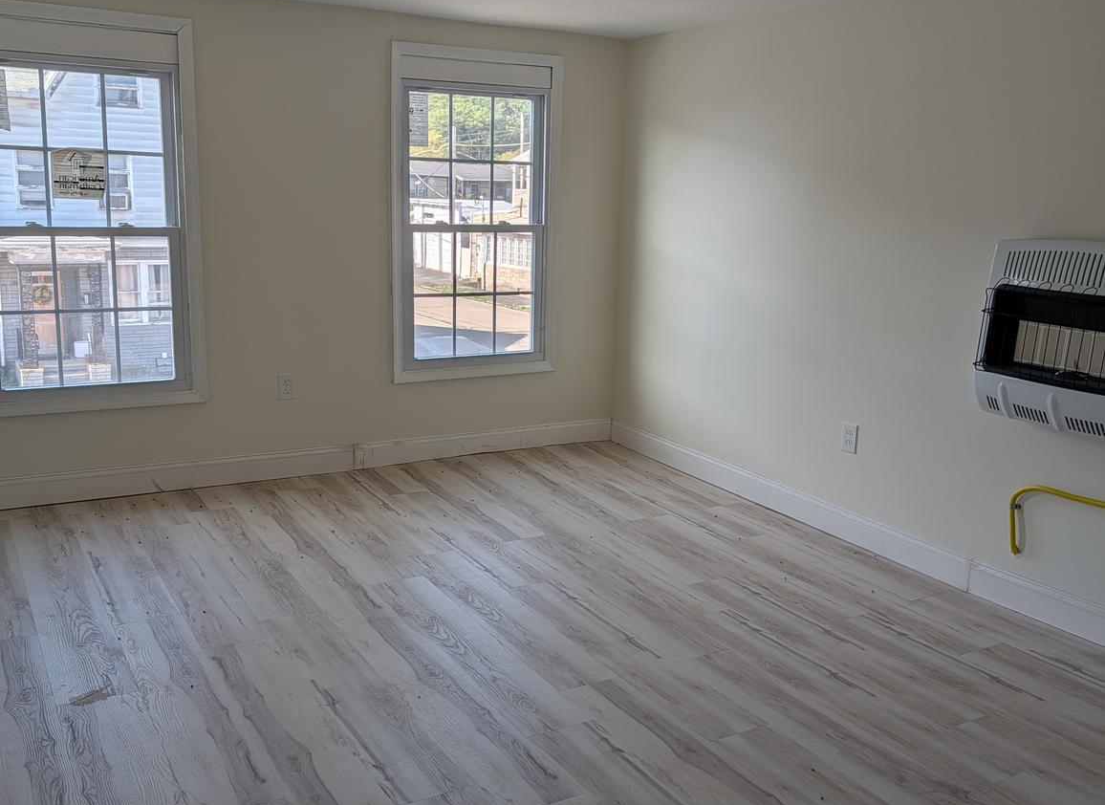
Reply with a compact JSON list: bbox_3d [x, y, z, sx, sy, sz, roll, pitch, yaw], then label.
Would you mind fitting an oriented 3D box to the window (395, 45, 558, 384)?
[{"bbox_3d":[-0.401,-0.976,5.418,0.968,1.700,0.100,-5,14,-30],"label":"window"}]

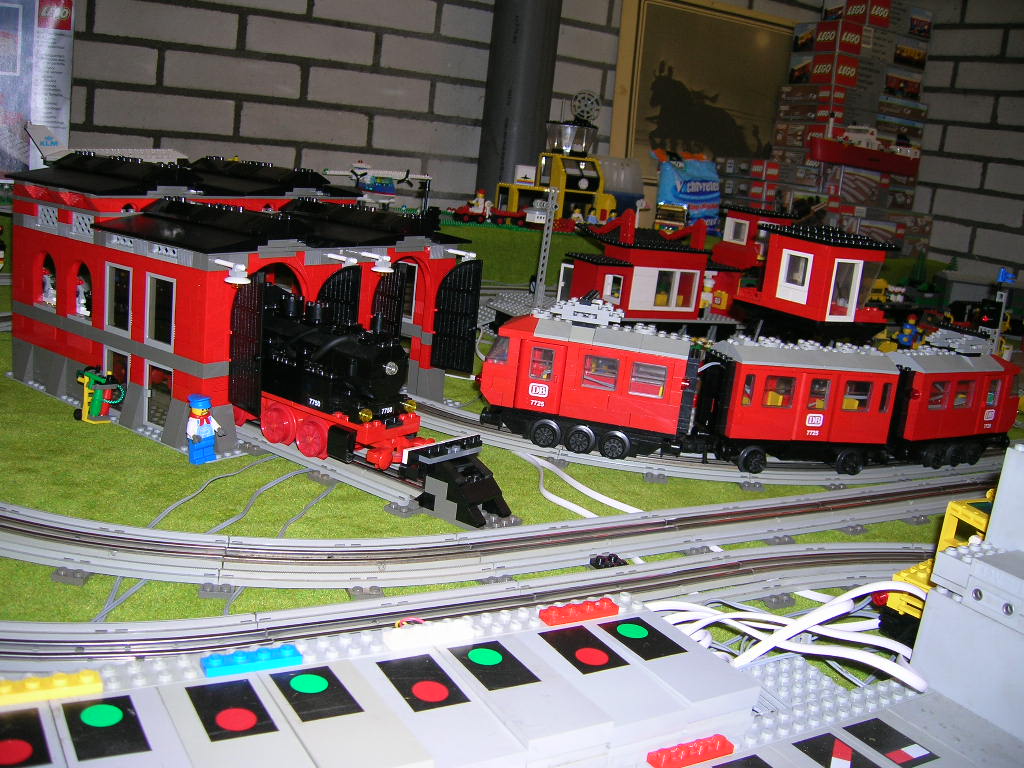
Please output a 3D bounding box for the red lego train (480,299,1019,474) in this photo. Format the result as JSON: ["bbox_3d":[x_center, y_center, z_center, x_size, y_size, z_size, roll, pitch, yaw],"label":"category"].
[{"bbox_3d":[0.191,0.001,0.705,0.430,0.103,0.105,3,14,-10],"label":"red lego train"}]

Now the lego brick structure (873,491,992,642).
[{"bbox_3d":[0.219,0.090,0.488,0.078,0.058,0.042,-5,17,-37],"label":"lego brick structure"}]

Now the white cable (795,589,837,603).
[{"bbox_3d":[0.154,0.107,0.507,0.023,0.005,0.006,13,15,28],"label":"white cable"}]

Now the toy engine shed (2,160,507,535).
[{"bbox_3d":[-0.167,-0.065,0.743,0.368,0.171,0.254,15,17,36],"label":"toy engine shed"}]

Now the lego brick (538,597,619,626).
[{"bbox_3d":[0.027,0.090,0.398,0.032,0.005,0.008,-2,15,-26],"label":"lego brick"}]

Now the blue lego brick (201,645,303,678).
[{"bbox_3d":[-0.087,0.093,0.341,0.032,0.005,0.008,-2,15,-26],"label":"blue lego brick"}]

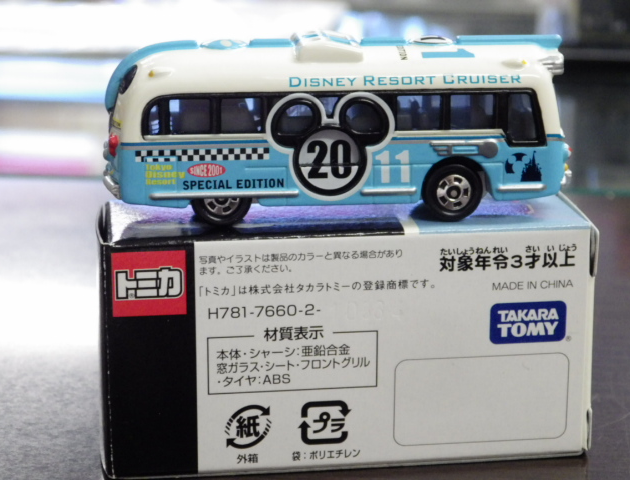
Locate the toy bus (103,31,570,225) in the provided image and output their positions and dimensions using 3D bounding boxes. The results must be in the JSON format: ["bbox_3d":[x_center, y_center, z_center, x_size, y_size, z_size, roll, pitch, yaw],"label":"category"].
[{"bbox_3d":[0.003,-0.020,0.322,0.078,0.030,0.025,-1,14,-5],"label":"toy bus"}]

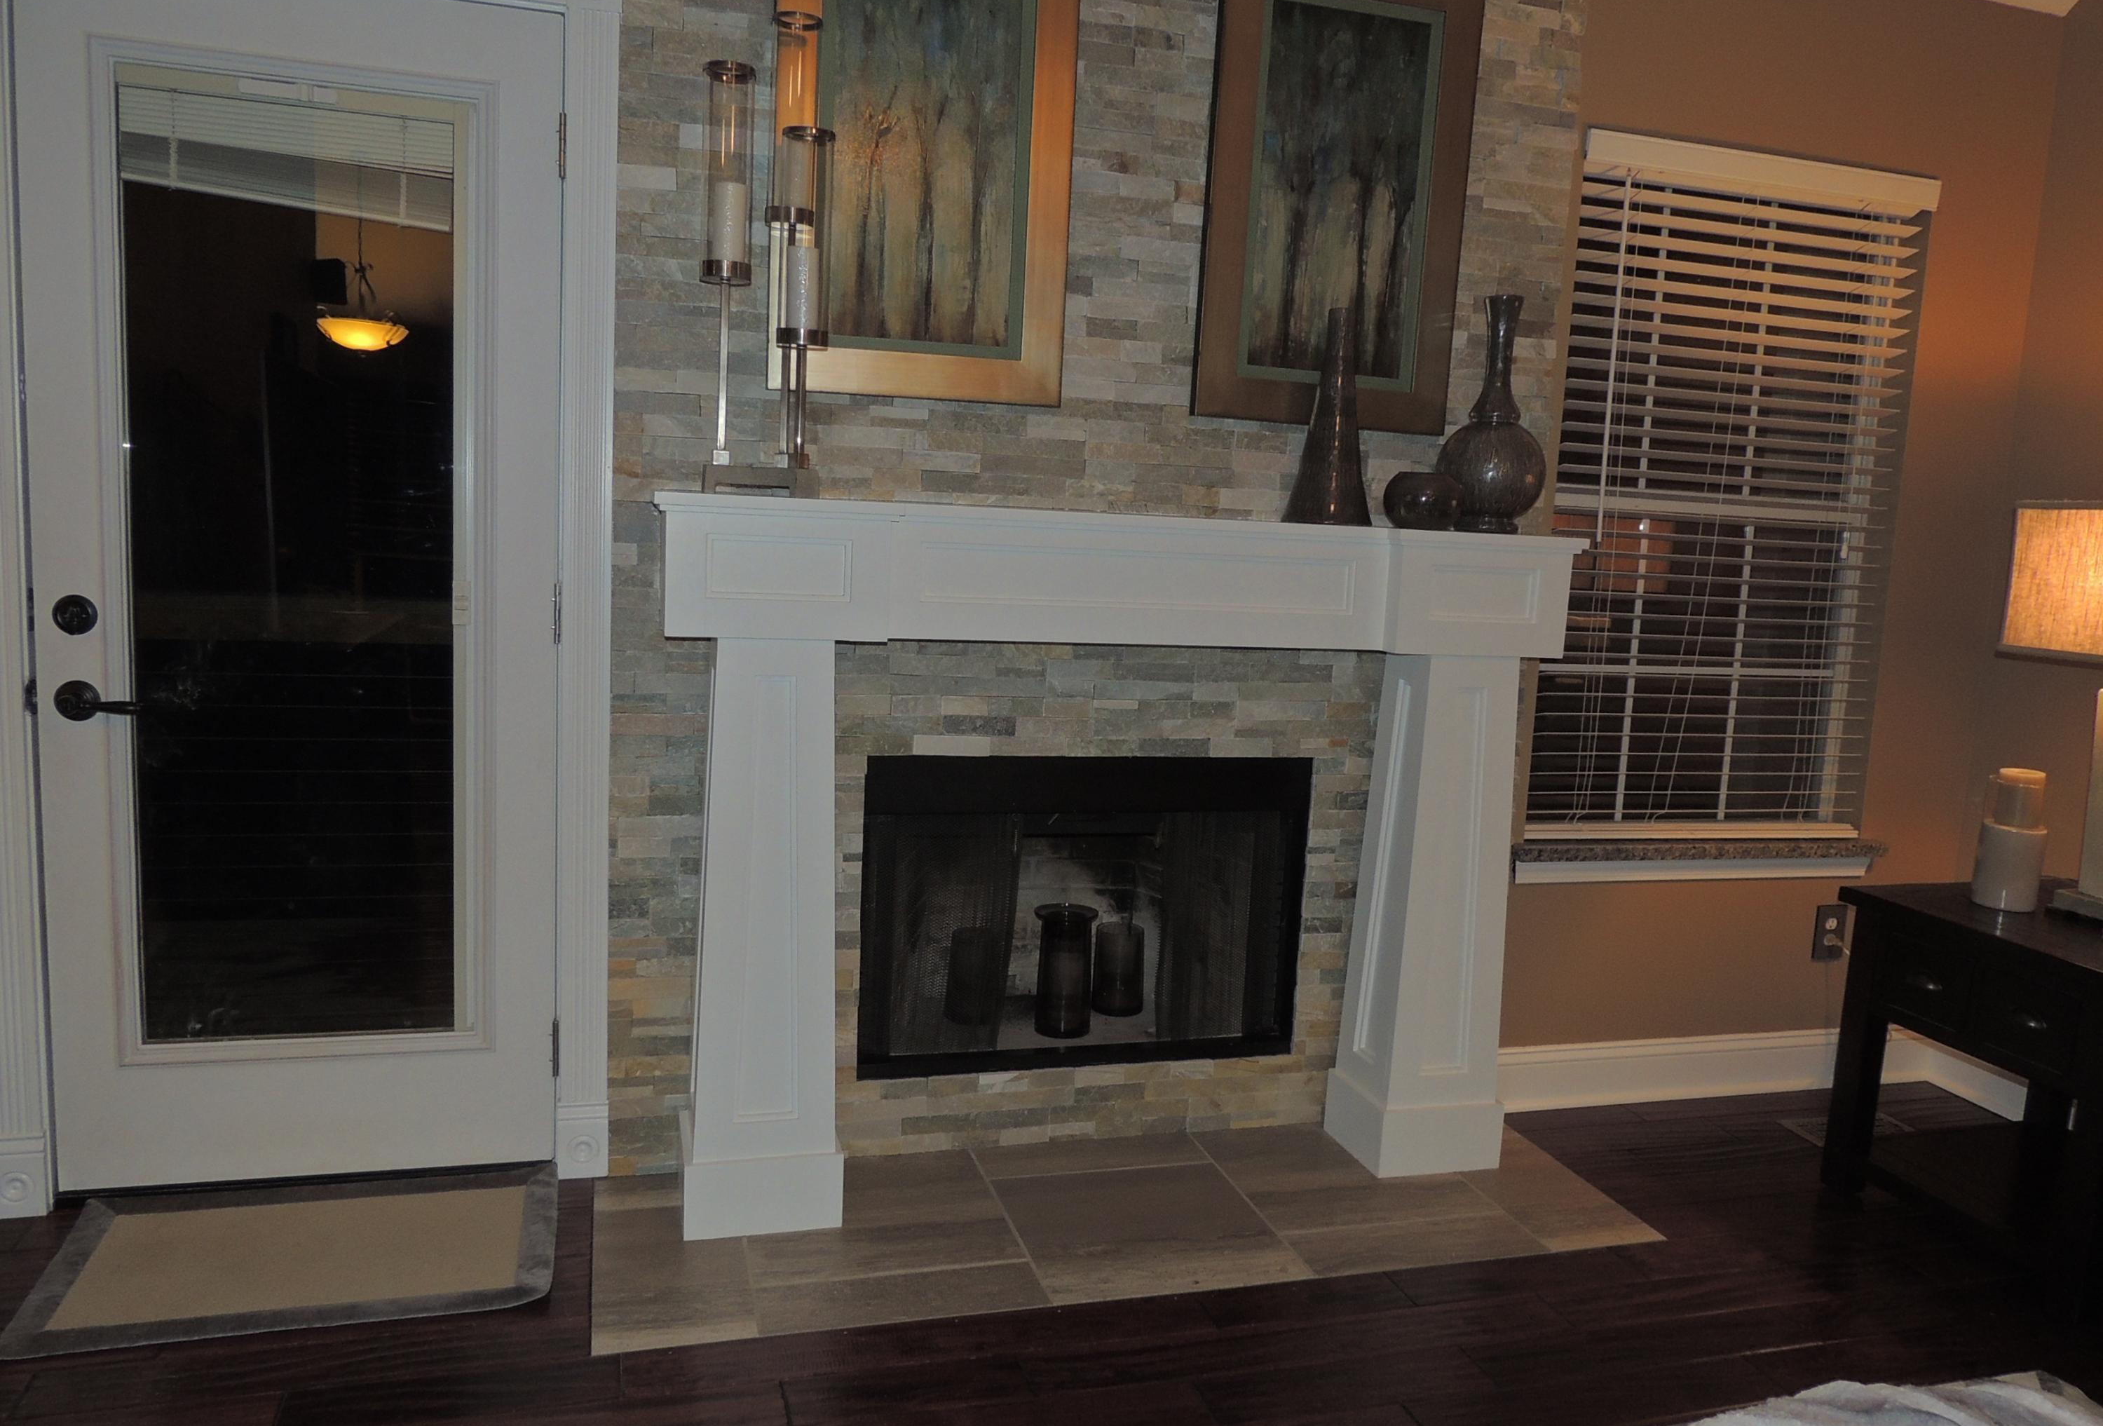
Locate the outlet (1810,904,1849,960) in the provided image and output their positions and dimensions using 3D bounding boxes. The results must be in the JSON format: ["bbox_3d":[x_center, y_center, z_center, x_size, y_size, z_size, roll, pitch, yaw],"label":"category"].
[{"bbox_3d":[1.817,0.515,3.392,0.088,0.130,0.013,1,7,-16],"label":"outlet"}]

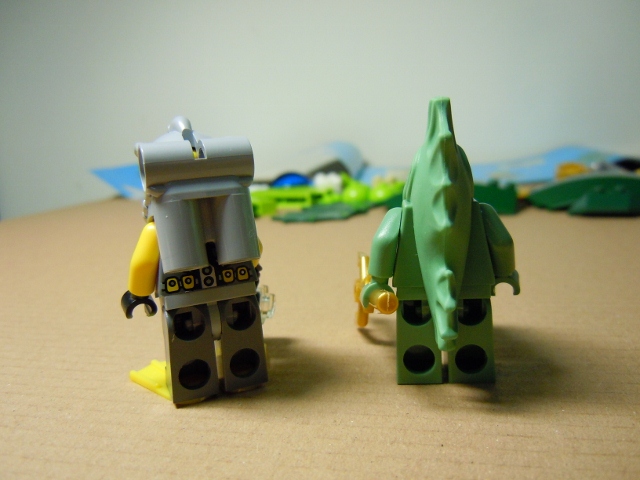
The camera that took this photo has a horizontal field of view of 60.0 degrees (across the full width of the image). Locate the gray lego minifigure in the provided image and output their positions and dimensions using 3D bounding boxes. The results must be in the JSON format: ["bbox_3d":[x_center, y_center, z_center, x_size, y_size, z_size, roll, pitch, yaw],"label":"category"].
[{"bbox_3d":[-0.020,0.002,0.094,0.026,0.044,0.022,-7,10,-23],"label":"gray lego minifigure"}]

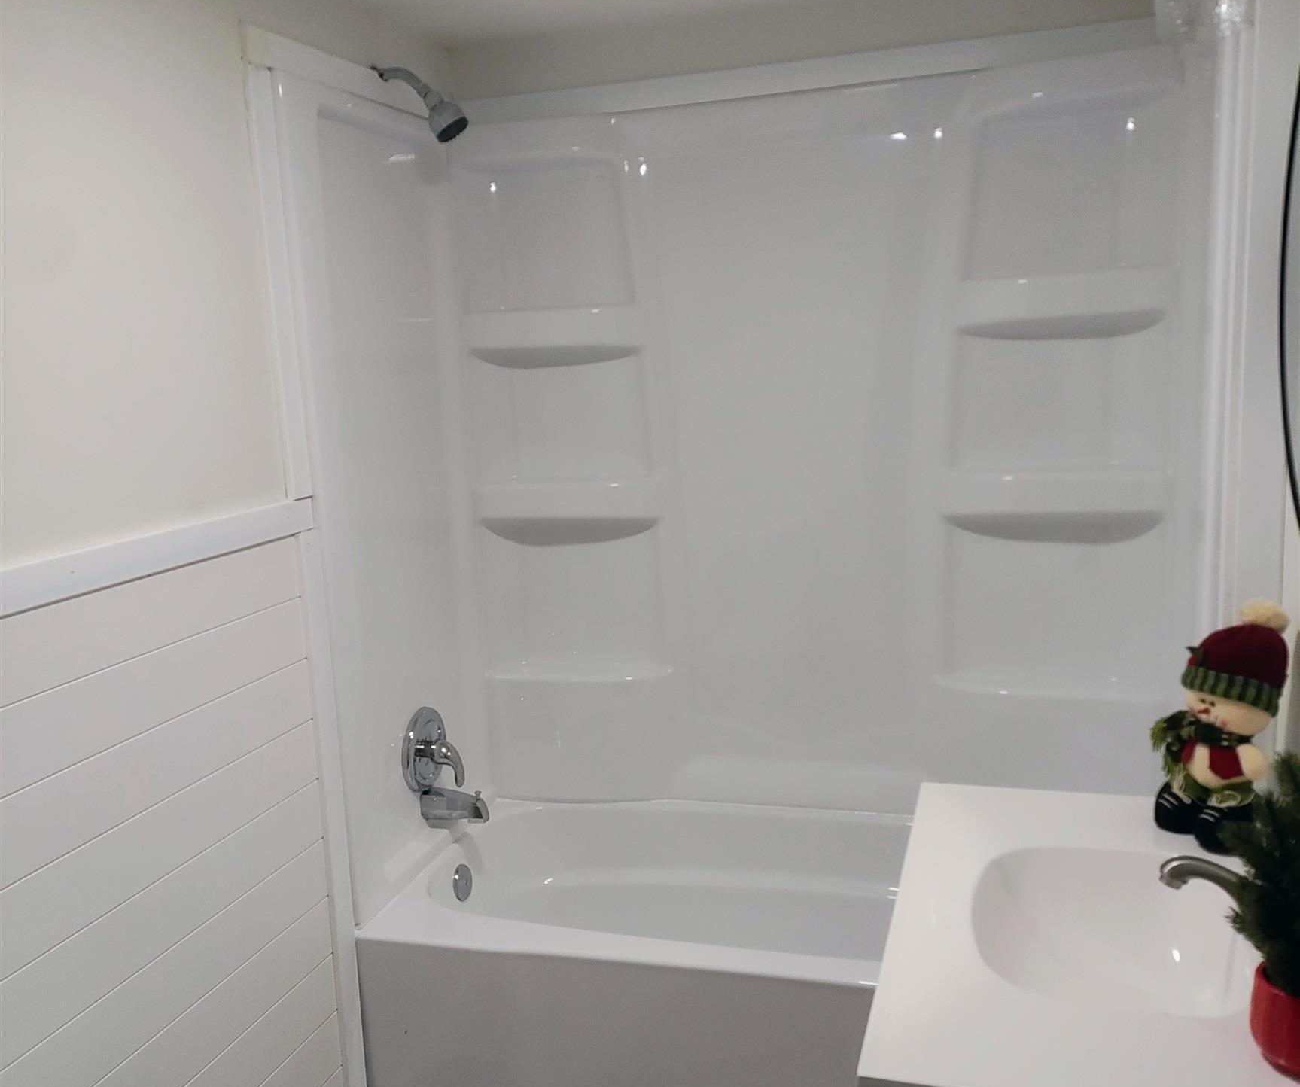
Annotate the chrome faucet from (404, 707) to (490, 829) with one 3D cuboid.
[{"bbox_3d":[-0.403,0.461,2.595,0.135,0.250,0.172,0,9,17],"label":"chrome faucet"}]

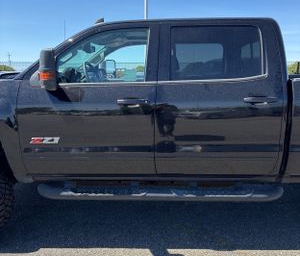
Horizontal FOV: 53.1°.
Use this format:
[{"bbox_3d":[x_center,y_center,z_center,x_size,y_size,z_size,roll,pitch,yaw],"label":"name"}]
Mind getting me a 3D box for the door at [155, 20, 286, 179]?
[{"bbox_3d":[0.599,-0.252,2.673,1.105,1.370,0.230,0,10,1],"label":"door"}]

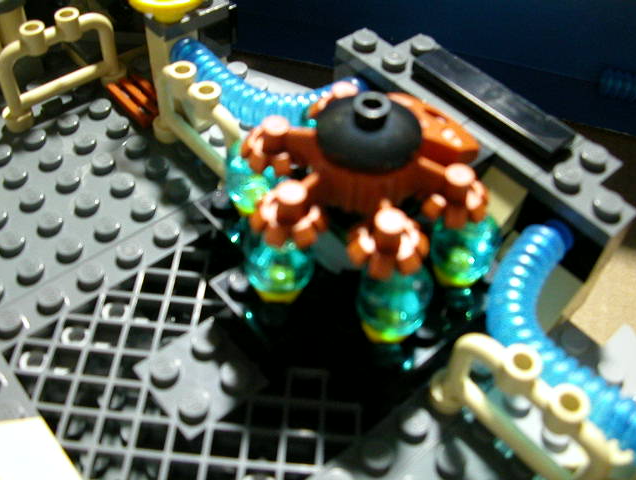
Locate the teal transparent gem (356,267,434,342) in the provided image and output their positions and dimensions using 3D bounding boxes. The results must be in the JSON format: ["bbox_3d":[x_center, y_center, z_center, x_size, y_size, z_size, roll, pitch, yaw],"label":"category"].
[{"bbox_3d":[0.011,0.008,0.096,0.011,0.013,0.011,-7,40,-10],"label":"teal transparent gem"}]

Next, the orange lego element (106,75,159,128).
[{"bbox_3d":[-0.039,-0.030,0.149,0.008,0.003,0.016,-33,59,-27],"label":"orange lego element"}]

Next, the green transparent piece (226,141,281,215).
[{"bbox_3d":[-0.010,-0.010,0.111,0.011,0.013,0.011,8,53,-11],"label":"green transparent piece"}]

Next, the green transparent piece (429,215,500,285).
[{"bbox_3d":[0.023,0.001,0.106,0.011,0.013,0.011,9,49,18],"label":"green transparent piece"}]

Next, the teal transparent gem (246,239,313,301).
[{"bbox_3d":[-0.006,0.004,0.101,0.011,0.013,0.011,8,42,-7],"label":"teal transparent gem"}]

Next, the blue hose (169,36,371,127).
[{"bbox_3d":[-0.011,-0.029,0.132,0.042,0.009,0.019,13,50,7],"label":"blue hose"}]

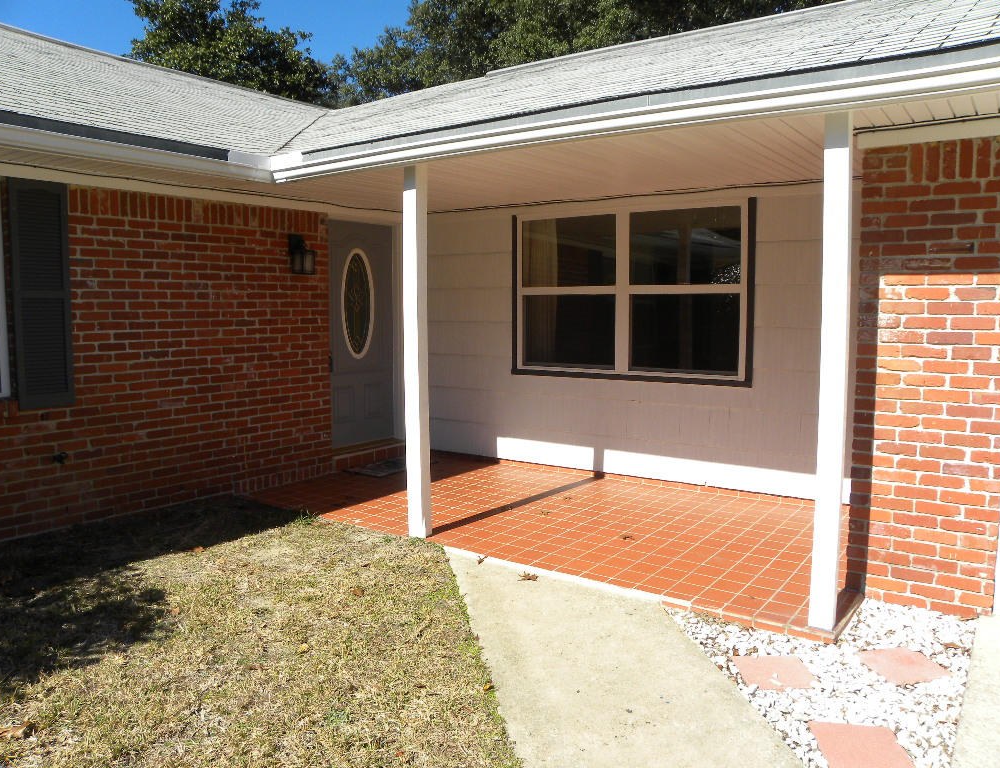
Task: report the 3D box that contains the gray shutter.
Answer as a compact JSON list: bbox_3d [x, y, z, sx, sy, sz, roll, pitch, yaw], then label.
[{"bbox_3d":[-2.799,-0.543,4.717,0.035,1.376,0.313,4,6,36],"label":"gray shutter"}]

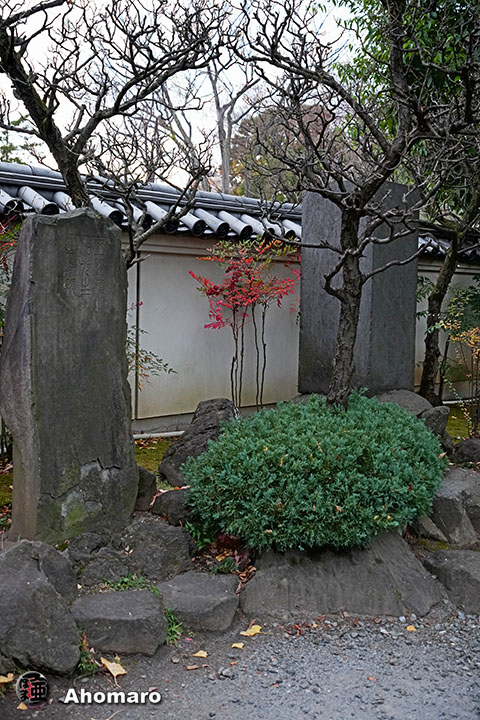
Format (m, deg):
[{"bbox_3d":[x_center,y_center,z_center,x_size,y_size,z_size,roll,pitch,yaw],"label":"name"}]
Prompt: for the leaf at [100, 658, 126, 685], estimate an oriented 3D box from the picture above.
[{"bbox_3d":[-0.437,1.075,2.900,0.085,0.030,0.120,-3,22,-6],"label":"leaf"}]

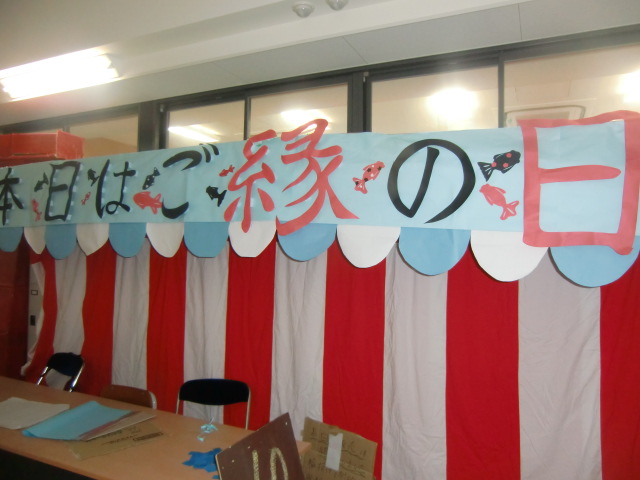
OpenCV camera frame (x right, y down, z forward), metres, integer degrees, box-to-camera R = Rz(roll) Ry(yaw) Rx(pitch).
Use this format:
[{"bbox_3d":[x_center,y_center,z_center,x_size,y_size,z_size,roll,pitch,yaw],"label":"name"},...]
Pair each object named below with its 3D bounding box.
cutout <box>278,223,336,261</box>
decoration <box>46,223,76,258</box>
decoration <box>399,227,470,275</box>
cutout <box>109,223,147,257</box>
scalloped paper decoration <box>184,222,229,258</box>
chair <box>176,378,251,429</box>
[{"bbox_3d":[-0.085,0.014,2.827,0.400,0.239,0.010,0,-3,24],"label":"cutout"},{"bbox_3d":[-2.203,0.008,3.763,0.400,0.297,0.010,0,-3,24],"label":"decoration"},{"bbox_3d":[0.640,0.063,2.505,0.399,0.268,0.010,0,-3,24],"label":"decoration"},{"bbox_3d":[-1.502,0.000,3.453,0.400,0.257,0.010,0,-3,24],"label":"cutout"},{"bbox_3d":[-0.809,0.007,3.147,0.385,0.248,0.010,0,-3,24],"label":"scalloped paper decoration"},{"bbox_3d":[-0.653,1.198,2.415,0.450,0.760,0.470,1,-2,4],"label":"chair"}]

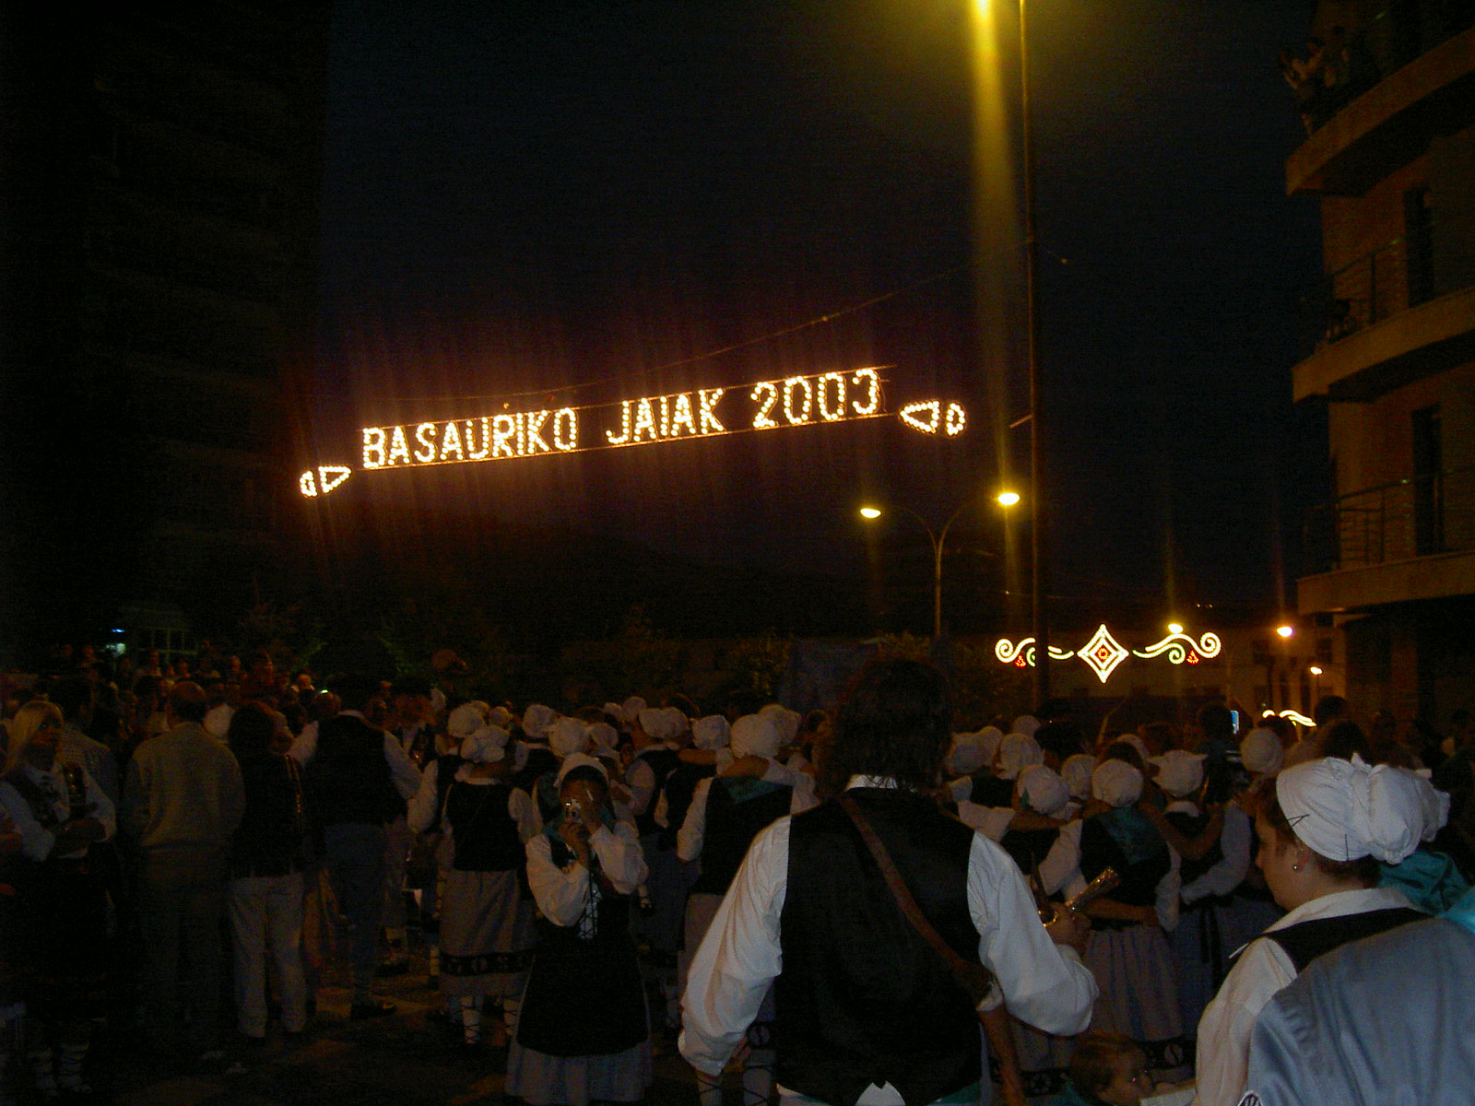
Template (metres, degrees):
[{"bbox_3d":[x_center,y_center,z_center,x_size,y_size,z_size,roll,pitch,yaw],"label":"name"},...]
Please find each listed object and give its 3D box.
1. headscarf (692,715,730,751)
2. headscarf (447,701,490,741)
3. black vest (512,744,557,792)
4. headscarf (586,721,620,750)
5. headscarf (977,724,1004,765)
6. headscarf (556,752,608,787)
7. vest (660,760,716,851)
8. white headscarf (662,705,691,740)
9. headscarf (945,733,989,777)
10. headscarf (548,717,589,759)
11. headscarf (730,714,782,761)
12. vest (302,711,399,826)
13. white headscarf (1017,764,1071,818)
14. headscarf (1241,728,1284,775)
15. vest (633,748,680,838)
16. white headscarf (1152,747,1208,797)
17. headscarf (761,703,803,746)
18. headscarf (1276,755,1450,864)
[{"bbox_3d":[-0.133,0.922,8.500,0.190,0.185,0.220,0,-6,10],"label":"headscarf"},{"bbox_3d":[-1.441,0.898,8.900,0.220,0.200,0.250,-1,-7,6],"label":"headscarf"},{"bbox_3d":[-1.150,1.288,9.500,0.360,0.440,0.250,0,-5,0],"label":"black vest"},{"bbox_3d":[-0.826,1.110,10.100,0.210,0.200,0.230,2,-6,-20],"label":"headscarf"},{"bbox_3d":[1.258,0.964,8.300,0.190,0.195,0.230,1,-6,0],"label":"headscarf"},{"bbox_3d":[-0.588,0.837,6.300,0.210,0.200,0.240,1,-7,-5],"label":"headscarf"},{"bbox_3d":[-0.214,1.212,8.000,0.360,0.460,0.250,0,-5,-5],"label":"vest"},{"bbox_3d":[-0.343,0.920,9.000,0.190,0.185,0.230,2,-6,-10],"label":"white headscarf"},{"bbox_3d":[1.129,0.998,8.200,0.230,0.210,0.250,2,-7,-17],"label":"headscarf"},{"bbox_3d":[-0.894,0.979,8.800,0.220,0.220,0.240,2,-6,-20],"label":"headscarf"},{"bbox_3d":[0.076,0.790,7.100,0.230,0.200,0.250,0,-7,0],"label":"headscarf"},{"bbox_3d":[-2.041,1.156,8.800,0.460,0.570,0.270,0,-7,0],"label":"vest"},{"bbox_3d":[1.125,0.874,6.100,0.190,0.195,0.240,3,-6,-25],"label":"white headscarf"},{"bbox_3d":[2.306,0.873,7.300,0.190,0.200,0.230,2,-6,-15],"label":"headscarf"},{"bbox_3d":[-0.380,1.223,8.500,0.360,0.470,0.250,1,-5,-15],"label":"vest"},{"bbox_3d":[1.854,0.914,6.900,0.200,0.200,0.230,1,-6,0],"label":"white headscarf"},{"bbox_3d":[0.208,0.847,8.200,0.220,0.210,0.240,0,-5,0],"label":"headscarf"},{"bbox_3d":[0.997,0.409,2.650,0.200,0.180,0.270,5,-7,-38],"label":"headscarf"}]

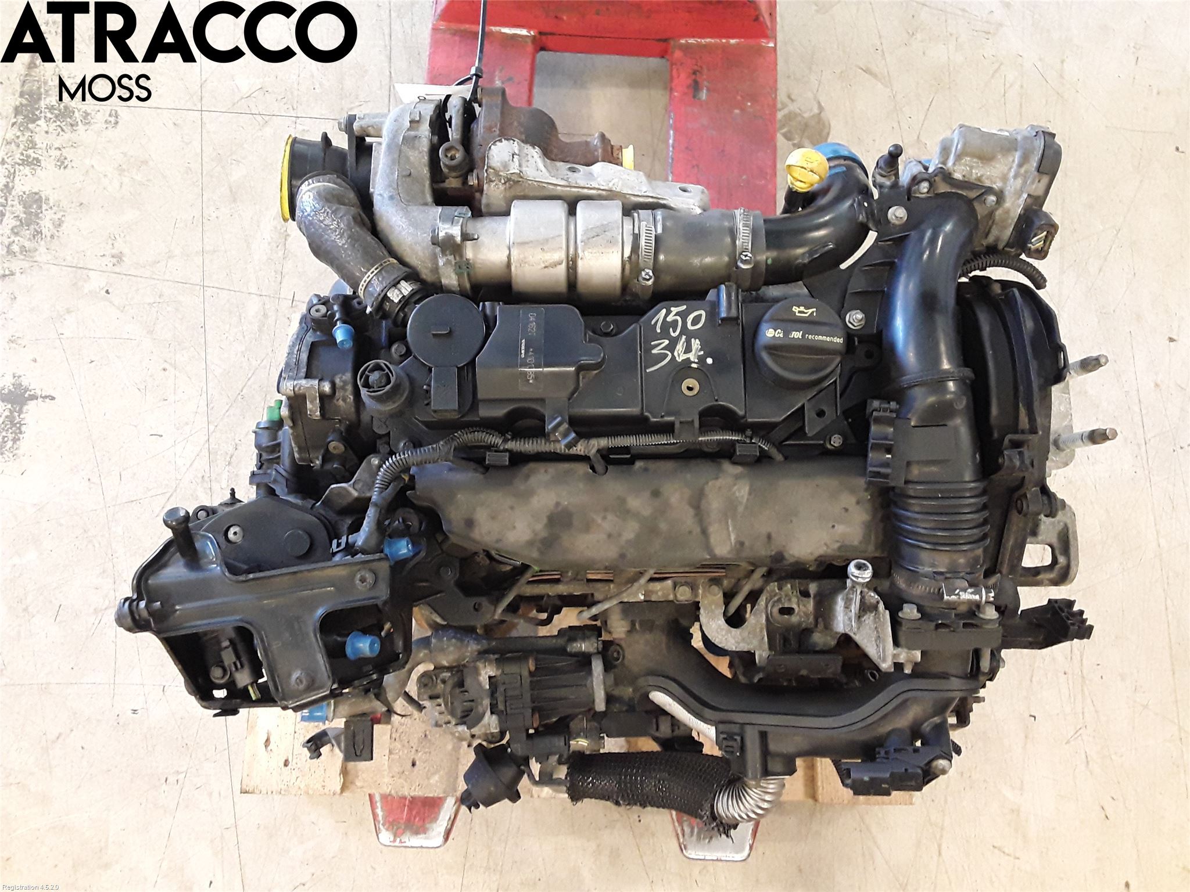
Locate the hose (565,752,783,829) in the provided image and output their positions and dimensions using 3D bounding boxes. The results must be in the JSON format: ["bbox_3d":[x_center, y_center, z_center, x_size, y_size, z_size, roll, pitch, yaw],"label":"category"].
[{"bbox_3d":[0.069,0.300,0.840,0.185,0.055,0.060,0,75,0],"label":"hose"}]

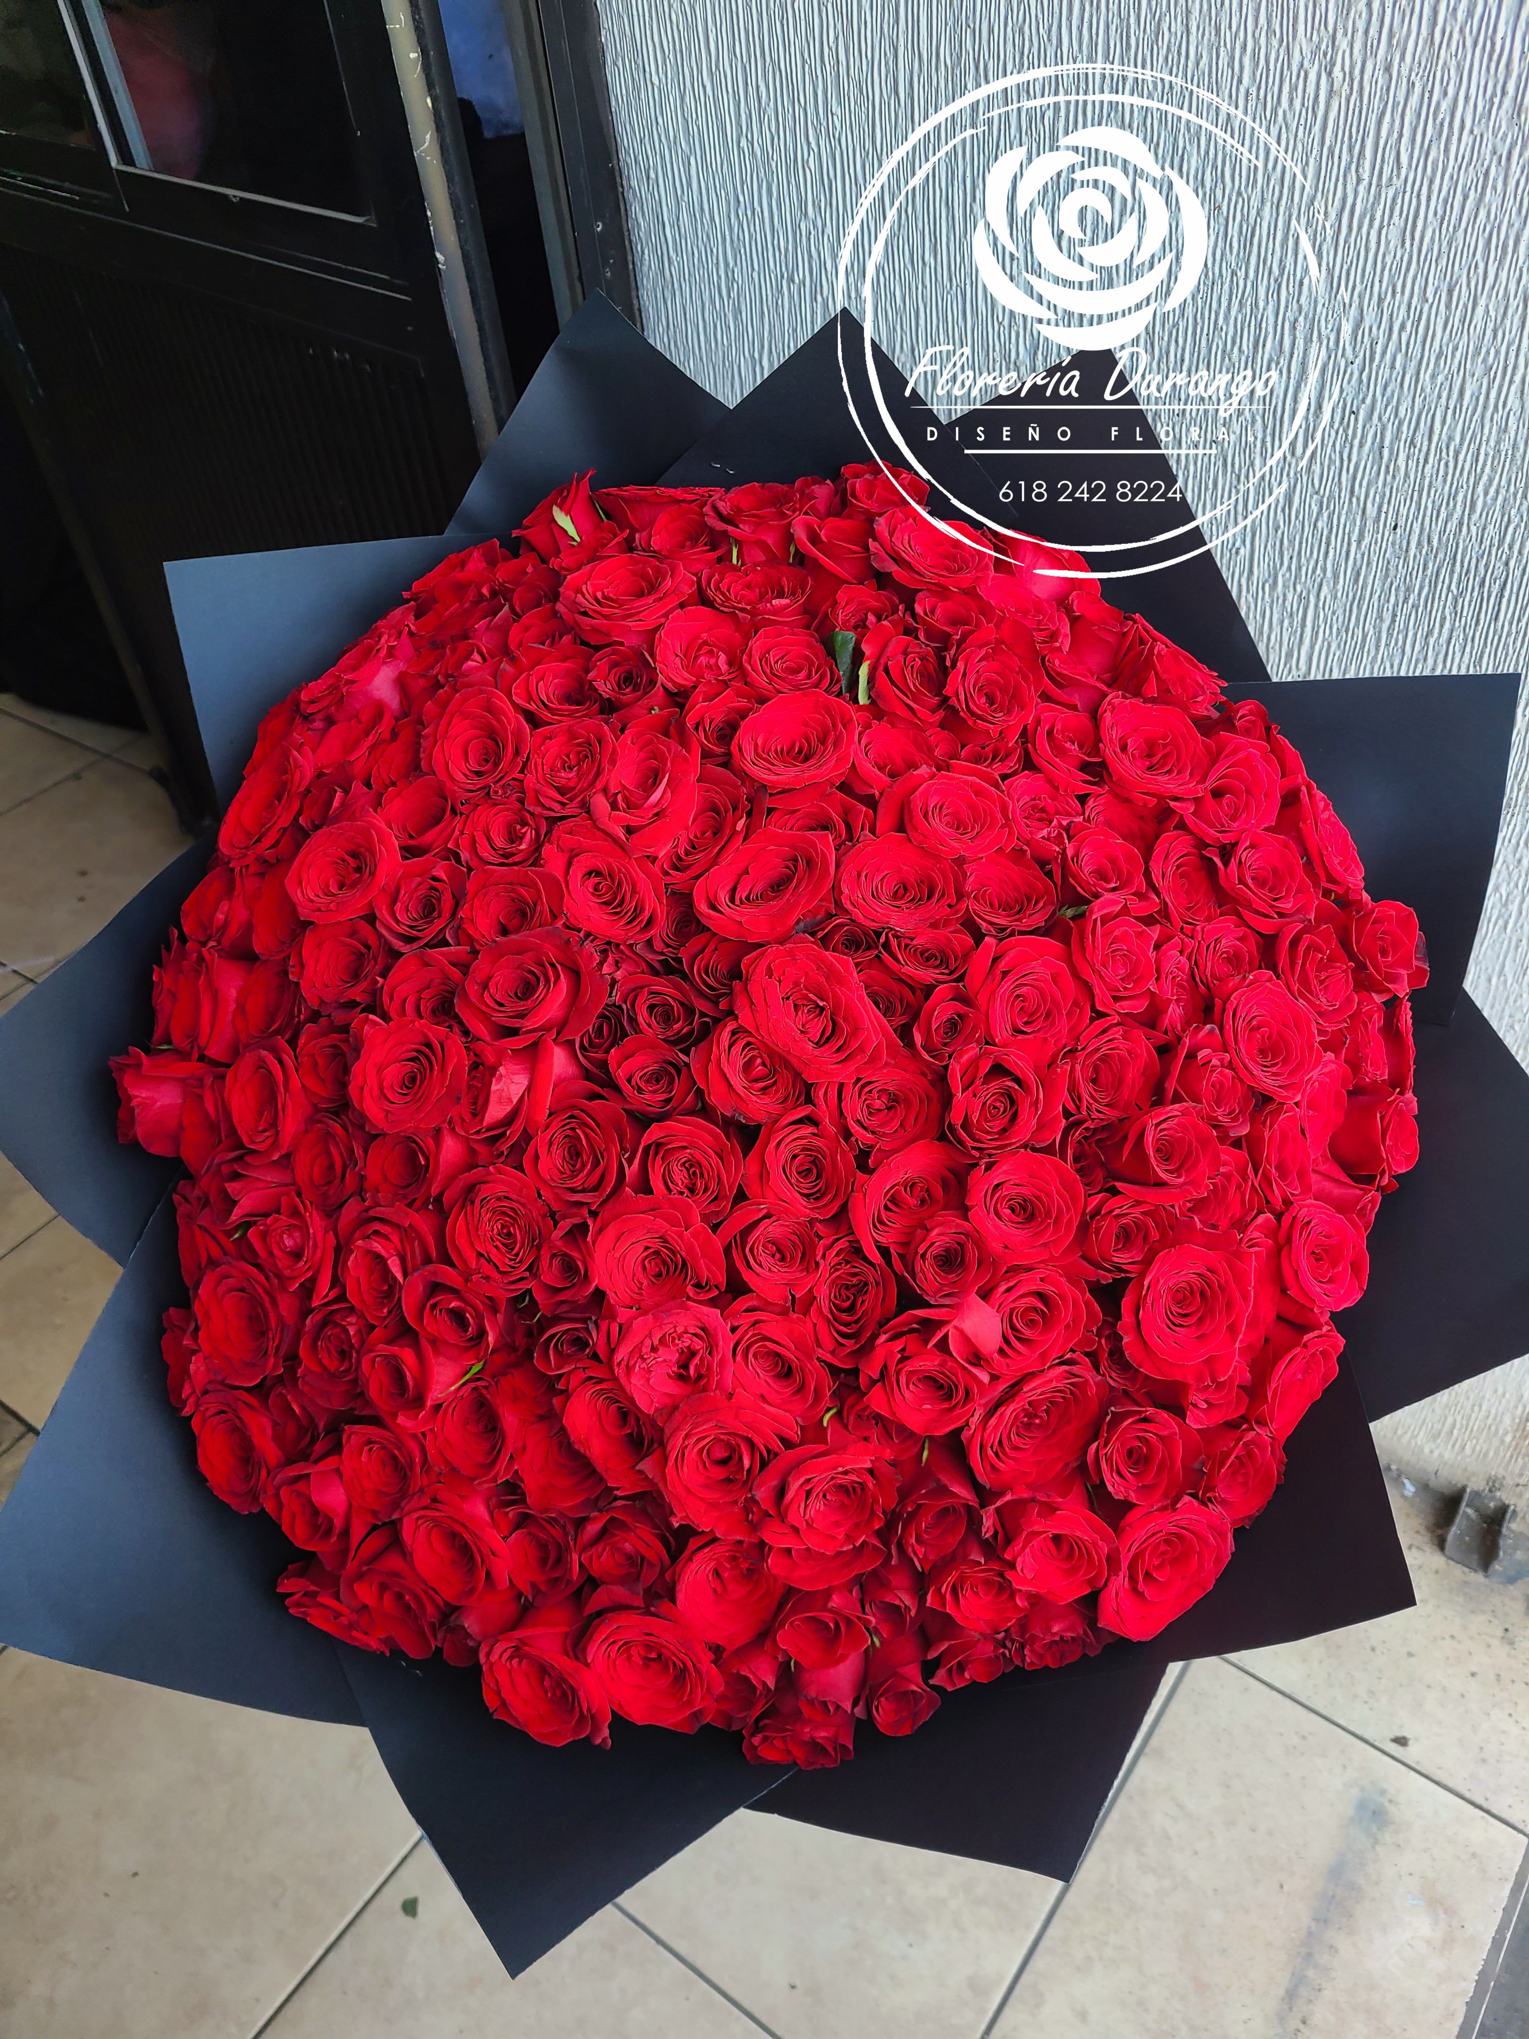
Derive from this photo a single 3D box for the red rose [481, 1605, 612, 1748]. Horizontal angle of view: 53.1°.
[{"bbox_3d":[-0.119,0.359,0.838,0.071,0.071,0.052,3,8,11],"label":"red rose"}]

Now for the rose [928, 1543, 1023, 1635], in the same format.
[{"bbox_3d":[0.114,0.308,0.835,0.052,0.052,0.041,-4,14,3],"label":"rose"}]

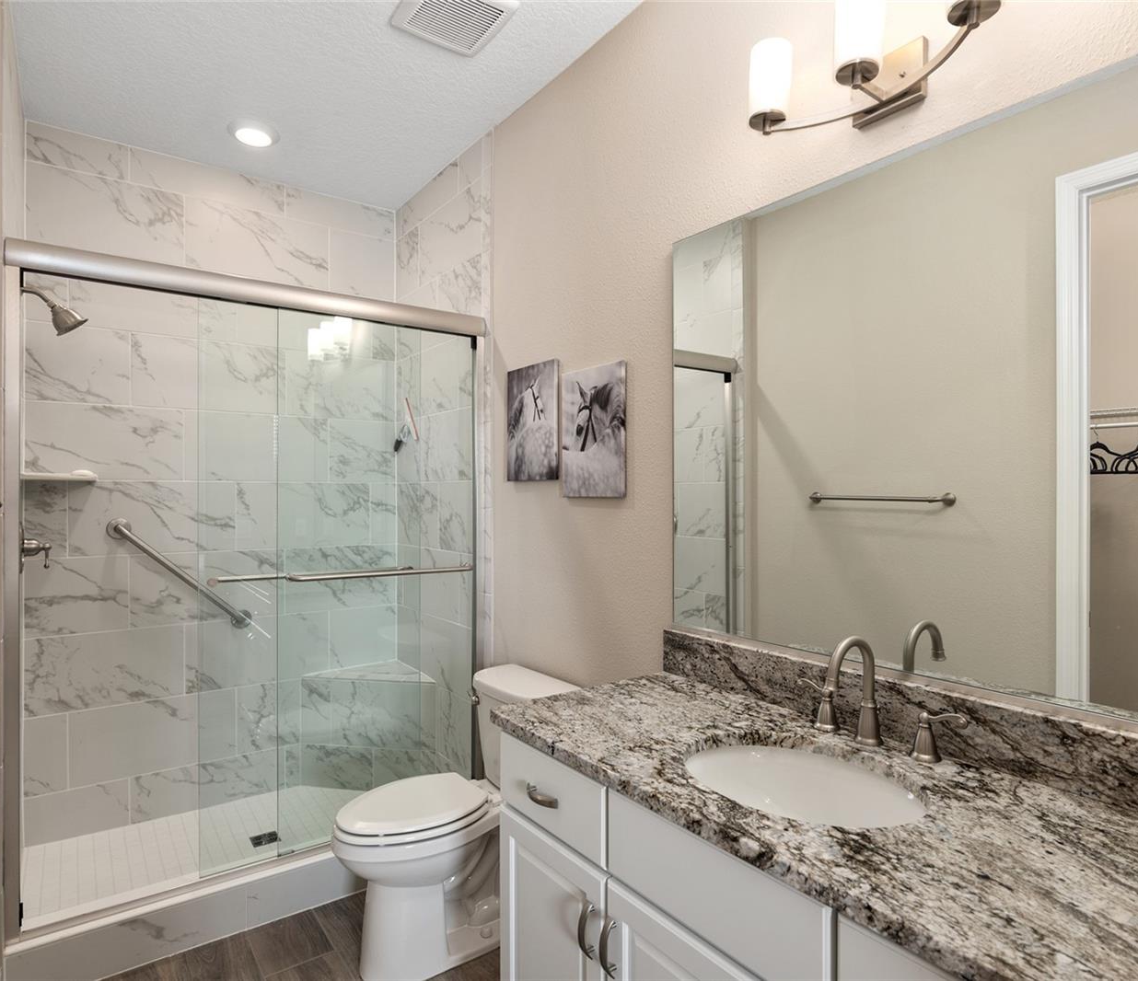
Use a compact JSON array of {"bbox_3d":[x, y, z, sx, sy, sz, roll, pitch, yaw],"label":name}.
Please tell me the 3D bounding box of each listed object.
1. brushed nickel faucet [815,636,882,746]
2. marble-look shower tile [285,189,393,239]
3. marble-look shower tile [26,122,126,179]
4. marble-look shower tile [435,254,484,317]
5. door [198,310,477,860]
[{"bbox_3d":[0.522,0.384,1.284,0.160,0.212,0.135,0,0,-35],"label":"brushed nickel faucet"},{"bbox_3d":[-1.087,-1.327,3.145,0.510,0.150,0.010,0,0,-34],"label":"marble-look shower tile"},{"bbox_3d":[-1.928,-1.327,2.581,0.324,0.150,0.010,0,0,-34],"label":"marble-look shower tile"},{"bbox_3d":[-0.459,-0.796,2.755,0.010,0.300,0.406,0,0,-37],"label":"marble-look shower tile"},{"bbox_3d":[-0.761,0.300,2.316,0.954,1.837,0.060,0,0,-34],"label":"door"}]

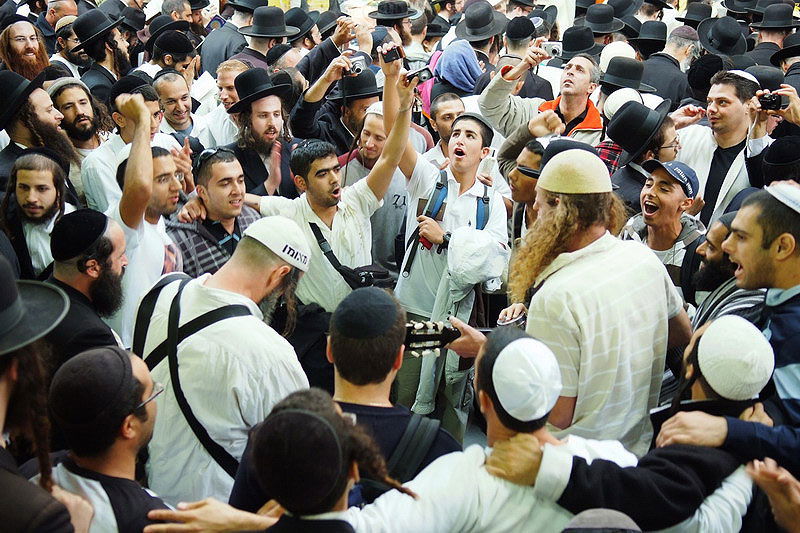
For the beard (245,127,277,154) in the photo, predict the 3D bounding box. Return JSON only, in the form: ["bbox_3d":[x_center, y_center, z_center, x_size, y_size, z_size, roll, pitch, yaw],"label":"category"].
[{"bbox_3d":[-0.610,-0.551,4.600,0.140,0.135,0.110,-10,22,-26],"label":"beard"}]

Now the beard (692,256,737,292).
[{"bbox_3d":[0.873,0.022,2.900,0.120,0.120,0.140,0,22,0],"label":"beard"}]

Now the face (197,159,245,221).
[{"bbox_3d":[-0.590,-0.253,3.430,0.130,0.205,0.150,12,27,42],"label":"face"}]

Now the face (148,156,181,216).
[{"bbox_3d":[-0.781,-0.268,3.450,0.140,0.200,0.150,12,25,28],"label":"face"}]

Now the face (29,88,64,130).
[{"bbox_3d":[-1.344,-0.595,3.980,0.130,0.180,0.150,-13,27,-9],"label":"face"}]

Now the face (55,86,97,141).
[{"bbox_3d":[-1.290,-0.608,4.150,0.155,0.210,0.150,-17,18,-26],"label":"face"}]

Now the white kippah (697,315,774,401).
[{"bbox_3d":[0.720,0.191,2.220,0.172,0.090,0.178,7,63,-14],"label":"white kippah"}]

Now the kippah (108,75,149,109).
[{"bbox_3d":[-1.052,-0.676,4.060,0.160,0.085,0.160,-16,10,3],"label":"kippah"}]

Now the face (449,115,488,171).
[{"bbox_3d":[0.249,-0.444,3.800,0.150,0.200,0.130,18,5,34],"label":"face"}]

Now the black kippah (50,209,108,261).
[{"bbox_3d":[-0.823,-0.082,2.680,0.170,0.080,0.170,-31,21,6],"label":"black kippah"}]

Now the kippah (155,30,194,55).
[{"bbox_3d":[-1.037,-1.030,4.800,0.185,0.090,0.170,2,24,-14],"label":"kippah"}]

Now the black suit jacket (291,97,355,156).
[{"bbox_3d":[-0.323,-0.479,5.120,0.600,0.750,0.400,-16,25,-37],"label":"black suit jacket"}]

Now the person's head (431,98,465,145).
[{"bbox_3d":[0.207,-0.632,4.550,0.150,0.200,0.140,-10,24,-23],"label":"person's head"}]

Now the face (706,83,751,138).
[{"bbox_3d":[1.192,-0.568,3.800,0.140,0.200,0.150,-14,26,-31],"label":"face"}]

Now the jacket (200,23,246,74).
[{"bbox_3d":[-0.970,-1.030,5.950,0.360,0.750,0.500,-19,31,-35],"label":"jacket"}]

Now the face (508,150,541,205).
[{"bbox_3d":[0.440,-0.303,3.600,0.160,0.200,0.150,-9,21,-23],"label":"face"}]

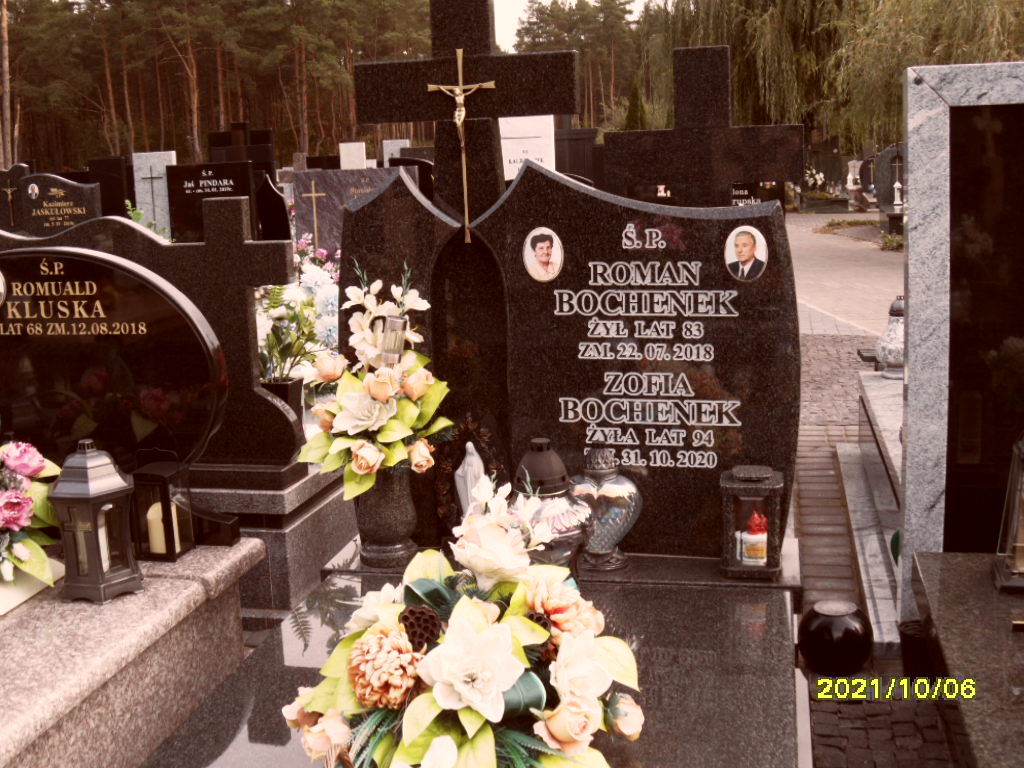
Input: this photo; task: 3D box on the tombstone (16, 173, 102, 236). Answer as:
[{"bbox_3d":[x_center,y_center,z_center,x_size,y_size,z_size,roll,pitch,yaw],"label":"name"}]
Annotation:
[{"bbox_3d":[-3.448,-1.225,9.148,0.711,0.800,0.100,0,11,13],"label":"tombstone"}]

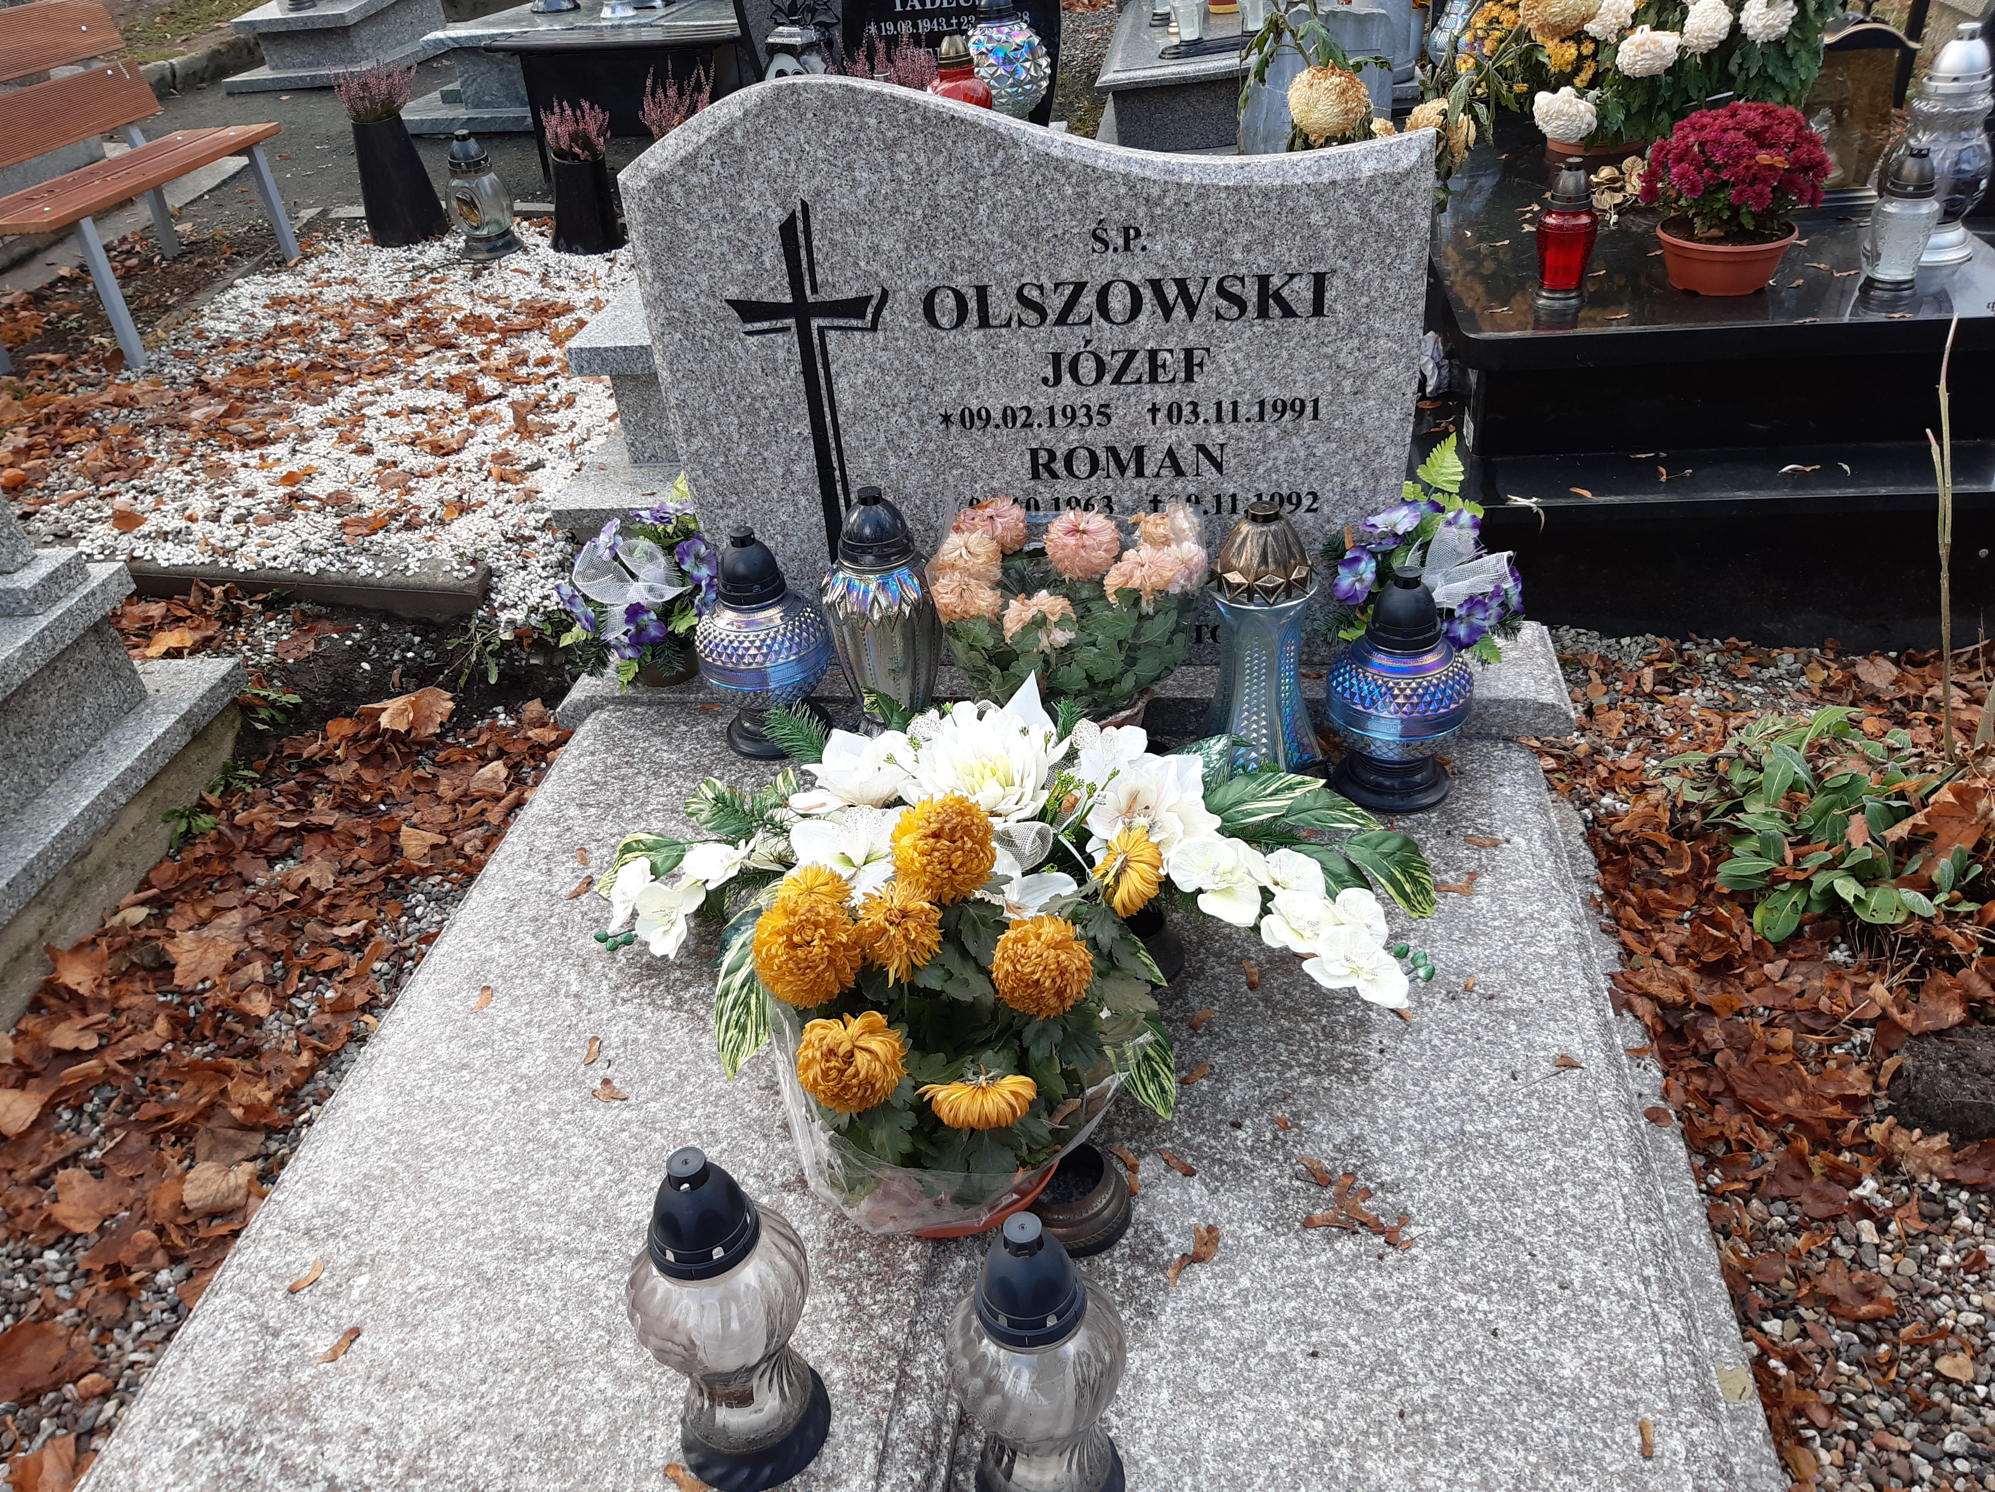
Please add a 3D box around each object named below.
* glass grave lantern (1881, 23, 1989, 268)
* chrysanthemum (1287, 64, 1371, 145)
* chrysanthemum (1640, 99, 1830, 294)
[{"bbox_3d":[1.489,-0.961,2.364,0.175,0.330,0.175,1,34,10],"label":"glass grave lantern"},{"bbox_3d":[0.542,-1.049,2.450,0.132,0.122,0.132,1,34,10],"label":"chrysanthemum"},{"bbox_3d":[1.149,-0.869,2.339,0.285,0.260,0.280,1,34,10],"label":"chrysanthemum"}]

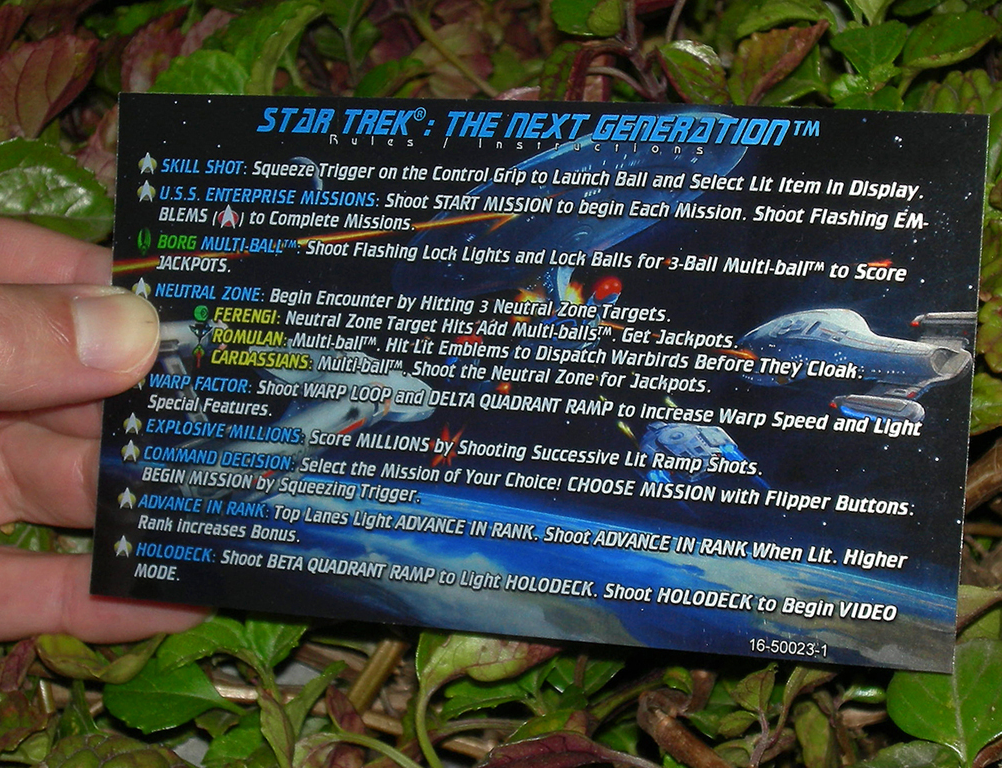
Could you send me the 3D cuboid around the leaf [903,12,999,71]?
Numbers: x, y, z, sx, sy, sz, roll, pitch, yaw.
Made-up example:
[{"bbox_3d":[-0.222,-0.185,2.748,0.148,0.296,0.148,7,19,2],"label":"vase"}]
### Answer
[{"bbox_3d":[0.079,-0.060,0.500,0.017,0.004,0.009,-23,43,-13],"label":"leaf"}]

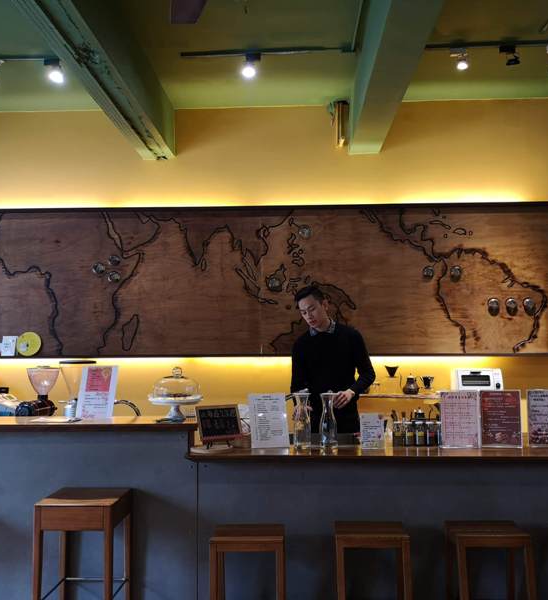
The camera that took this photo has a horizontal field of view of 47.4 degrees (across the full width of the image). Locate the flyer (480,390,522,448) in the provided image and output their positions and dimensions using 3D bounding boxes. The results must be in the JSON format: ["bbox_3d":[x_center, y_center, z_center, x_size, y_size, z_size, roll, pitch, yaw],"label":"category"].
[{"bbox_3d":[1.206,0.631,3.330,0.215,0.300,0.080,-1,-4,2],"label":"flyer"}]

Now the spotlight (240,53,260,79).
[{"bbox_3d":[-0.158,-1.608,4.278,0.120,0.140,0.115,-1,-4,8],"label":"spotlight"}]

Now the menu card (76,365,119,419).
[{"bbox_3d":[-0.968,0.502,3.432,0.210,0.285,0.100,-1,-4,2],"label":"menu card"}]

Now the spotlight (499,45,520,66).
[{"bbox_3d":[1.592,-1.653,4.218,0.125,0.120,0.115,-4,-5,39],"label":"spotlight"}]

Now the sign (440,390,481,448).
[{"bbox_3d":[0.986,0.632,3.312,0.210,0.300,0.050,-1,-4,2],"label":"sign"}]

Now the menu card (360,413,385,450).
[{"bbox_3d":[0.522,0.693,3.319,0.125,0.185,0.045,-1,-4,2],"label":"menu card"}]

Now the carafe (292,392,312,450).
[{"bbox_3d":[0.152,0.643,3.354,0.098,0.295,0.098,-1,-4,2],"label":"carafe"}]

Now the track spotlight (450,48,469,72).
[{"bbox_3d":[1.272,-1.645,4.277,0.115,0.125,0.115,-1,-4,12],"label":"track spotlight"}]

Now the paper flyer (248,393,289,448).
[{"bbox_3d":[-0.027,0.648,3.388,0.210,0.295,0.040,0,-12,-6],"label":"paper flyer"}]

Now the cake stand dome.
[{"bbox_3d":[-0.517,0.493,3.279,0.280,0.275,0.280,-1,-4,2],"label":"cake stand dome"}]

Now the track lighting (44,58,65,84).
[{"bbox_3d":[-1.518,-1.587,4.326,0.120,0.140,0.115,-3,-4,29],"label":"track lighting"}]

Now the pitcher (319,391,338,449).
[{"bbox_3d":[0.298,0.646,3.393,0.090,0.290,0.090,-1,-4,2],"label":"pitcher"}]

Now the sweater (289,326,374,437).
[{"bbox_3d":[0.370,0.496,3.945,0.500,0.680,0.350,-1,-4,15],"label":"sweater"}]

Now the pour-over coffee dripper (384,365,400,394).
[{"bbox_3d":[0.934,0.627,4.918,0.115,0.210,0.115,-1,-4,2],"label":"pour-over coffee dripper"}]

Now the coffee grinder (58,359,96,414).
[{"bbox_3d":[-1.170,0.610,3.704,0.220,0.500,0.280,0,-4,2],"label":"coffee grinder"}]

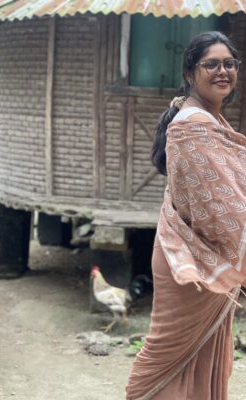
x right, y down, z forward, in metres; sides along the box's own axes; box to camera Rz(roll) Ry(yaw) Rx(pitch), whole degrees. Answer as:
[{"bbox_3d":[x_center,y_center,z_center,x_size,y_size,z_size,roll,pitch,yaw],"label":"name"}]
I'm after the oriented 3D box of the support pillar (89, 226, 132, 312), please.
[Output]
[{"bbox_3d":[-0.069,0.419,4.754,0.240,0.550,0.240,3,9,7],"label":"support pillar"}]

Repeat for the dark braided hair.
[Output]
[{"bbox_3d":[0.234,-0.314,2.420,0.225,0.450,0.235,-5,11,-37],"label":"dark braided hair"}]

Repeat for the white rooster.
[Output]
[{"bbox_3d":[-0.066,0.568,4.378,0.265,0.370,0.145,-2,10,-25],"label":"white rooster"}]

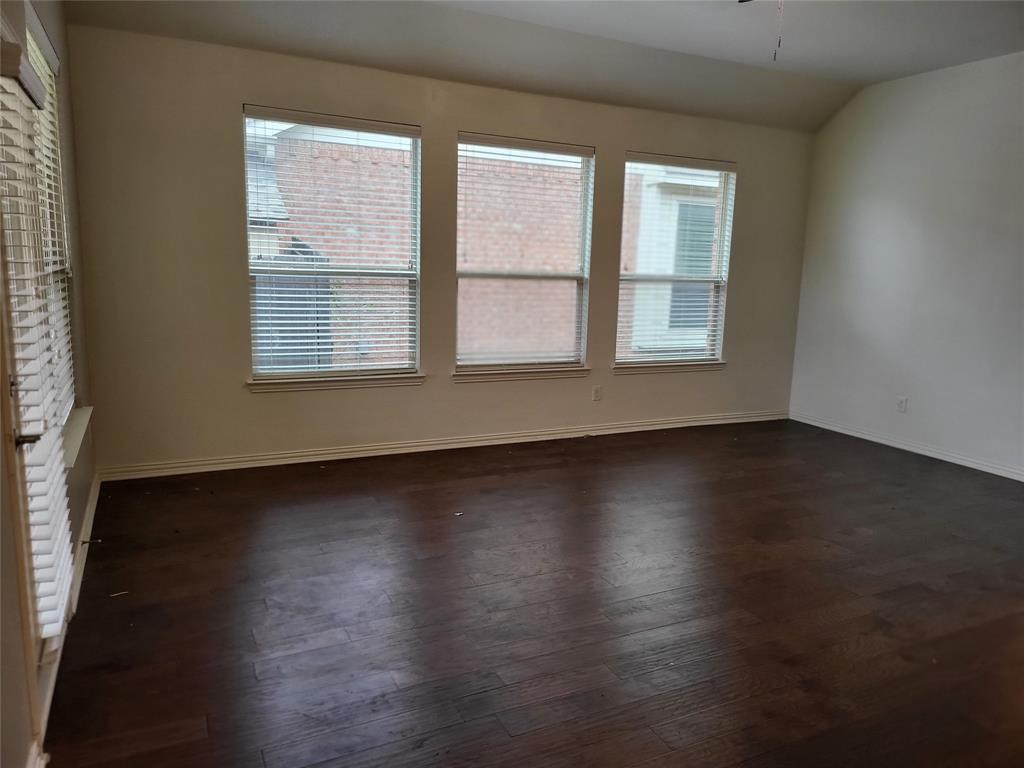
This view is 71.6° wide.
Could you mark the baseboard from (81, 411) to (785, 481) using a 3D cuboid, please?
[{"bbox_3d":[0.101,0.434,5.803,6.035,0.088,0.020,-3,10,-27],"label":"baseboard"}]

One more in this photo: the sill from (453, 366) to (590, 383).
[{"bbox_3d":[0.081,-0.080,5.740,1.250,0.084,0.125,-3,10,-27],"label":"sill"}]

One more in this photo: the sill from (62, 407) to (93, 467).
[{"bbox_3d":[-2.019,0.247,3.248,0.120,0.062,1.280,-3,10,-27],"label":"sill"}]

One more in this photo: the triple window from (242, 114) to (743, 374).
[{"bbox_3d":[0.118,-1.000,5.620,4.168,1.775,0.100,-3,10,-27],"label":"triple window"}]

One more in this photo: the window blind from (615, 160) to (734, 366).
[{"bbox_3d":[1.450,-1.066,6.284,1.200,1.755,0.065,-3,10,-27],"label":"window blind"}]

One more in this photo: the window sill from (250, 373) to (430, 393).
[{"bbox_3d":[-1.233,-0.013,5.077,1.257,0.084,0.125,-3,10,-27],"label":"window sill"}]

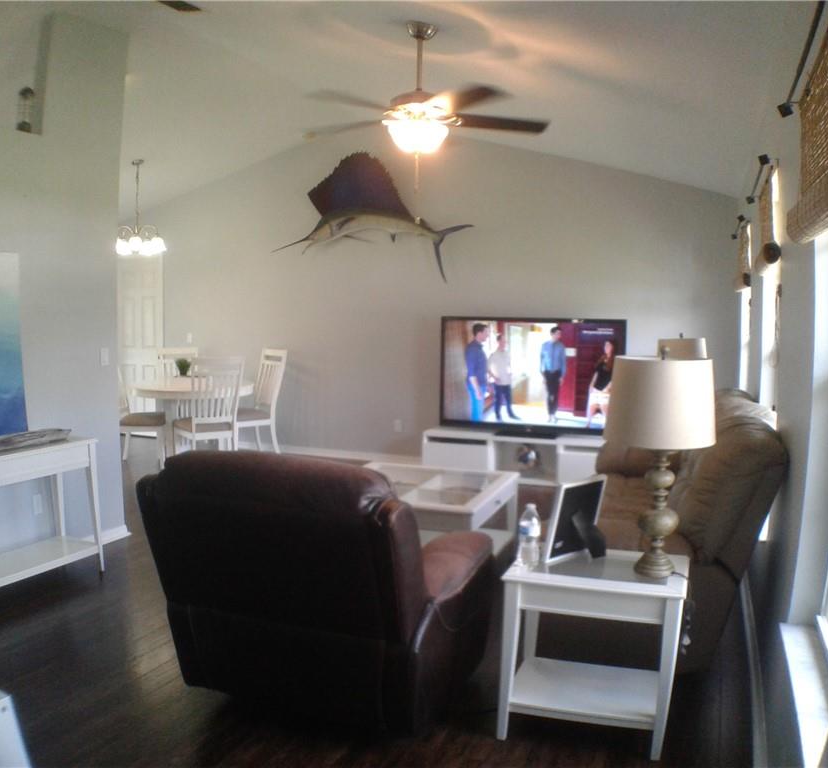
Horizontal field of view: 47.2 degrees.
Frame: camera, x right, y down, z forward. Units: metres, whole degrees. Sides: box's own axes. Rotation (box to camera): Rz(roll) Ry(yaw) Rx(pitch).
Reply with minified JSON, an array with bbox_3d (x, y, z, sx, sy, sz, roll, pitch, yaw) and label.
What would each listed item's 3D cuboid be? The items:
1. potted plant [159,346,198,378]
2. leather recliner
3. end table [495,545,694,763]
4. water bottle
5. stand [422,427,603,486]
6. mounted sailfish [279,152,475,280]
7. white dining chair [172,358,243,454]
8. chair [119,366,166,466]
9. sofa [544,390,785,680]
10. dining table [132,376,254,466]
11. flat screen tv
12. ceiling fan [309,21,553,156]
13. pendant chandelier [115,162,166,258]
[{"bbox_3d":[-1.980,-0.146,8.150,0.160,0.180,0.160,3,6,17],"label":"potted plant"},{"bbox_3d":[-0.348,0.662,3.726,1.000,0.970,0.980,3,6,17],"label":"leather recliner"},{"bbox_3d":[0.559,0.828,2.930,0.535,0.540,0.360,2,6,18],"label":"end table"},{"bbox_3d":[0.359,0.469,2.930,0.067,0.207,0.067,2,6,18],"label":"water bottle"},{"bbox_3d":[0.865,0.566,7.100,1.570,0.370,0.400,2,6,18],"label":"stand"},{"bbox_3d":[-0.364,-1.469,8.300,1.820,1.120,0.280,3,6,17],"label":"mounted sailfish"},{"bbox_3d":[-1.560,0.268,7.150,0.440,0.940,0.500,-3,7,-31],"label":"white dining chair"},{"bbox_3d":[-2.154,0.223,7.400,0.500,0.920,0.440,-1,6,-13],"label":"chair"},{"bbox_3d":[1.182,0.566,4.450,0.920,0.950,1.950,2,6,18],"label":"sofa"},{"bbox_3d":[-1.879,0.344,8.050,1.040,0.750,1.040,1,5,0],"label":"dining table"},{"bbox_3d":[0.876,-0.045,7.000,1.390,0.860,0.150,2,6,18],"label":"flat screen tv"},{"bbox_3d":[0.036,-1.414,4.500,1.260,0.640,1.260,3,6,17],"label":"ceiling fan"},{"bbox_3d":[-2.289,-1.482,7.950,0.440,0.820,0.440,3,6,17],"label":"pendant chandelier"}]

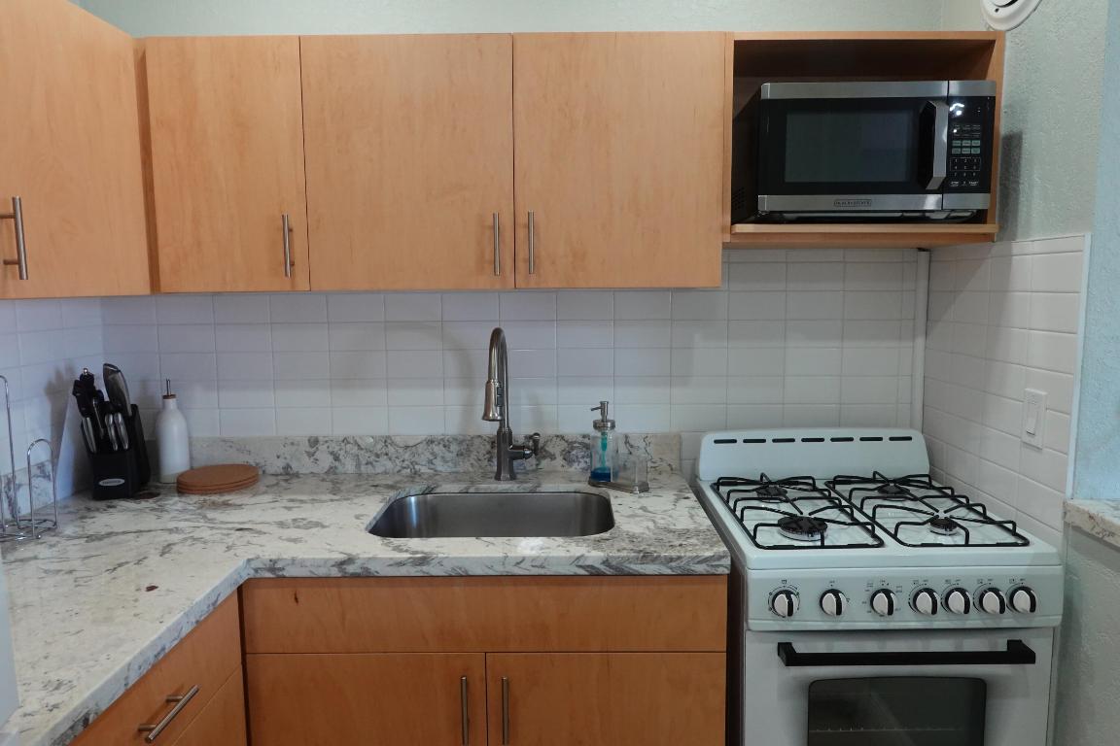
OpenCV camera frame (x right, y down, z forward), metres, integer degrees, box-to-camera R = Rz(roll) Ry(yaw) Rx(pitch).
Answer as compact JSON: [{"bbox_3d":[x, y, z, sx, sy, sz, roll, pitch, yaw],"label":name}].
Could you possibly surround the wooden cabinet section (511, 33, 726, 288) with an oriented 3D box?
[{"bbox_3d":[0.131,-0.483,1.815,0.465,0.553,0.320,0,6,0],"label":"wooden cabinet section"}]

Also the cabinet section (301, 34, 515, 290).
[{"bbox_3d":[-0.333,-0.480,1.816,0.464,0.553,0.320,0,6,0],"label":"cabinet section"}]

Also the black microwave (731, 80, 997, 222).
[{"bbox_3d":[0.670,-0.489,1.766,0.494,0.289,0.400,0,6,0],"label":"black microwave"}]

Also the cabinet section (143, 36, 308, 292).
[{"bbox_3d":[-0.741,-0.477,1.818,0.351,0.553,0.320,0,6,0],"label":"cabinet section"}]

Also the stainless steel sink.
[{"bbox_3d":[-0.143,0.435,1.740,0.545,0.205,0.425,0,6,0],"label":"stainless steel sink"}]

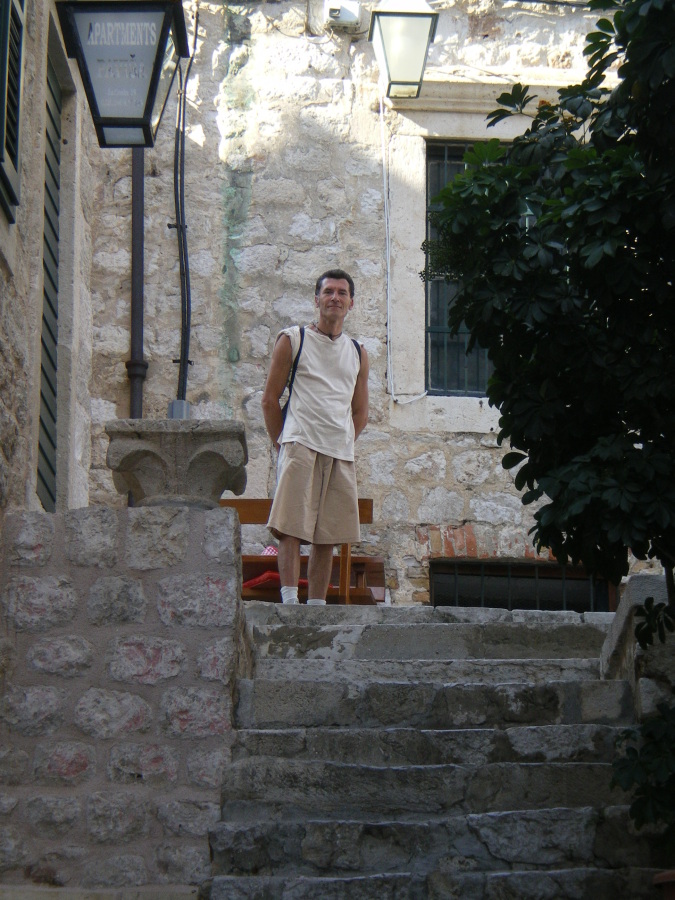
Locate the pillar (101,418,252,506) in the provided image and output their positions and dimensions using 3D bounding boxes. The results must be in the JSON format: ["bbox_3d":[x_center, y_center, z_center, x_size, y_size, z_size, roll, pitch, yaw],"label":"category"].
[{"bbox_3d":[-0.694,0.118,12.300,0.600,0.400,0.590,1,-13,-2],"label":"pillar"}]

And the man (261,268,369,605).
[{"bbox_3d":[-0.112,-0.012,13.650,0.500,1.770,0.380,3,-13,-14],"label":"man"}]

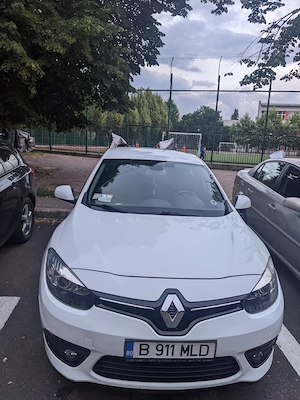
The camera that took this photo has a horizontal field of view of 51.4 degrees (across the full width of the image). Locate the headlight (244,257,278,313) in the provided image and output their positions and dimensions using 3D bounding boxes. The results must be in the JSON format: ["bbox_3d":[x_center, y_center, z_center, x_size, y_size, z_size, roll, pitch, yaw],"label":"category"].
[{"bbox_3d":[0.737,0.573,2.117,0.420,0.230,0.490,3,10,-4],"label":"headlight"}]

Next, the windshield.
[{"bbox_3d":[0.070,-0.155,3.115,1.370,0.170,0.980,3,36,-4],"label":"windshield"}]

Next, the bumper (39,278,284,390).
[{"bbox_3d":[0.106,0.806,2.018,1.750,0.545,0.550,3,10,-4],"label":"bumper"}]

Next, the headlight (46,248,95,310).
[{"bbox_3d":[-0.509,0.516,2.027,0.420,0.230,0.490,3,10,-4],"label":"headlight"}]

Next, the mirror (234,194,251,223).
[{"bbox_3d":[0.965,0.021,3.257,0.220,0.180,0.170,3,10,-4],"label":"mirror"}]

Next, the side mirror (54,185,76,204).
[{"bbox_3d":[-0.848,-0.066,3.124,0.220,0.180,0.170,3,10,-4],"label":"side mirror"}]

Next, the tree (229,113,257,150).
[{"bbox_3d":[19.271,-14.062,65.000,5.833,8.333,5.833,3,10,-4],"label":"tree"}]

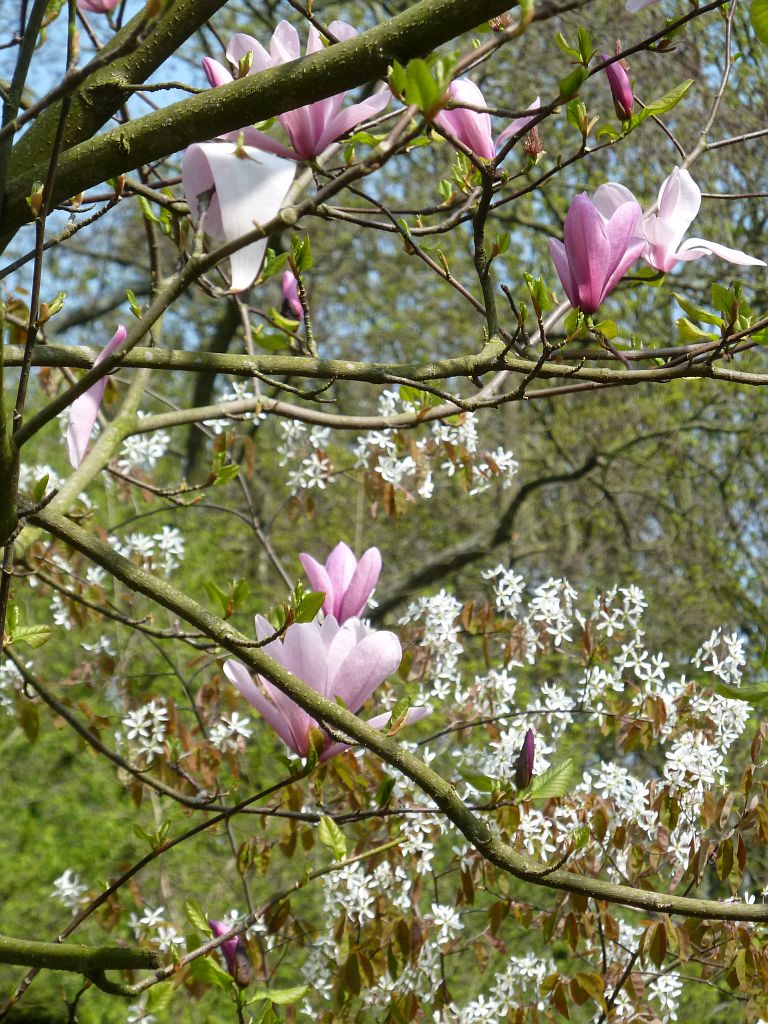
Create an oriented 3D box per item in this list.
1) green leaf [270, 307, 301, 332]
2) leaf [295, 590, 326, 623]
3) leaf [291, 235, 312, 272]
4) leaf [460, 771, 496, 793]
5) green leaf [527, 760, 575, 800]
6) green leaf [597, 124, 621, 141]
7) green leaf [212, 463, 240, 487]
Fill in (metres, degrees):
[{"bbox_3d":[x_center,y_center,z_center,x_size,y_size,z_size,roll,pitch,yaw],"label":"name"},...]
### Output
[{"bbox_3d":[-0.082,-0.160,4.150,0.027,0.009,0.015,35,30,-11],"label":"green leaf"},{"bbox_3d":[-0.058,0.075,3.950,0.030,0.017,0.006,-45,-13,11],"label":"leaf"},{"bbox_3d":[-0.070,-0.220,4.250,0.017,0.032,0.015,0,-6,0],"label":"leaf"},{"bbox_3d":[0.077,0.221,4.100,0.030,0.015,0.007,25,-36,11],"label":"leaf"},{"bbox_3d":[0.136,0.216,4.050,0.045,0.026,0.007,-38,-18,6],"label":"green leaf"},{"bbox_3d":[0.186,-0.315,4.150,0.020,0.013,0.015,0,-6,0],"label":"green leaf"},{"bbox_3d":[-0.129,-0.031,4.100,0.023,0.020,0.015,0,-5,0],"label":"green leaf"}]

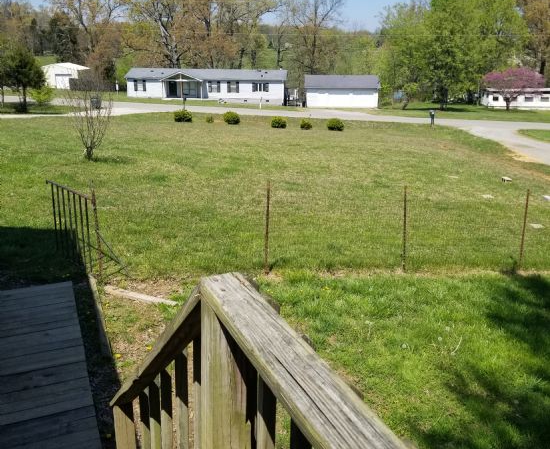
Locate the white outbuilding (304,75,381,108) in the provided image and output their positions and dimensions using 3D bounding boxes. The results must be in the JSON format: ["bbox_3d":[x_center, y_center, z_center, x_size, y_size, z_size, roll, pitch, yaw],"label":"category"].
[{"bbox_3d":[8.500,-16.818,69.347,9.000,3.750,6.600,2,16,4],"label":"white outbuilding"}]

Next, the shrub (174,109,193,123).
[{"bbox_3d":[-6.202,-7.377,37.400,1.200,0.860,1.150,1,16,0],"label":"shrub"}]

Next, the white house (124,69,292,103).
[{"bbox_3d":[-8.628,-18.680,74.133,20.800,4.350,8.900,1,16,1],"label":"white house"}]

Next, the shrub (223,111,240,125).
[{"bbox_3d":[-2.843,-7.061,36.400,1.100,0.880,1.080,1,16,0],"label":"shrub"}]

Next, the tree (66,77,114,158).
[{"bbox_3d":[-6.290,-3.583,18.700,1.500,2.650,1.450,1,16,0],"label":"tree"}]

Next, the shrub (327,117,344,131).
[{"bbox_3d":[3.824,-6.371,34.800,1.100,0.820,1.080,1,16,0],"label":"shrub"}]

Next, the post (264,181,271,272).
[{"bbox_3d":[-0.097,0.041,7.450,0.050,1.300,0.050,1,16,0],"label":"post"}]

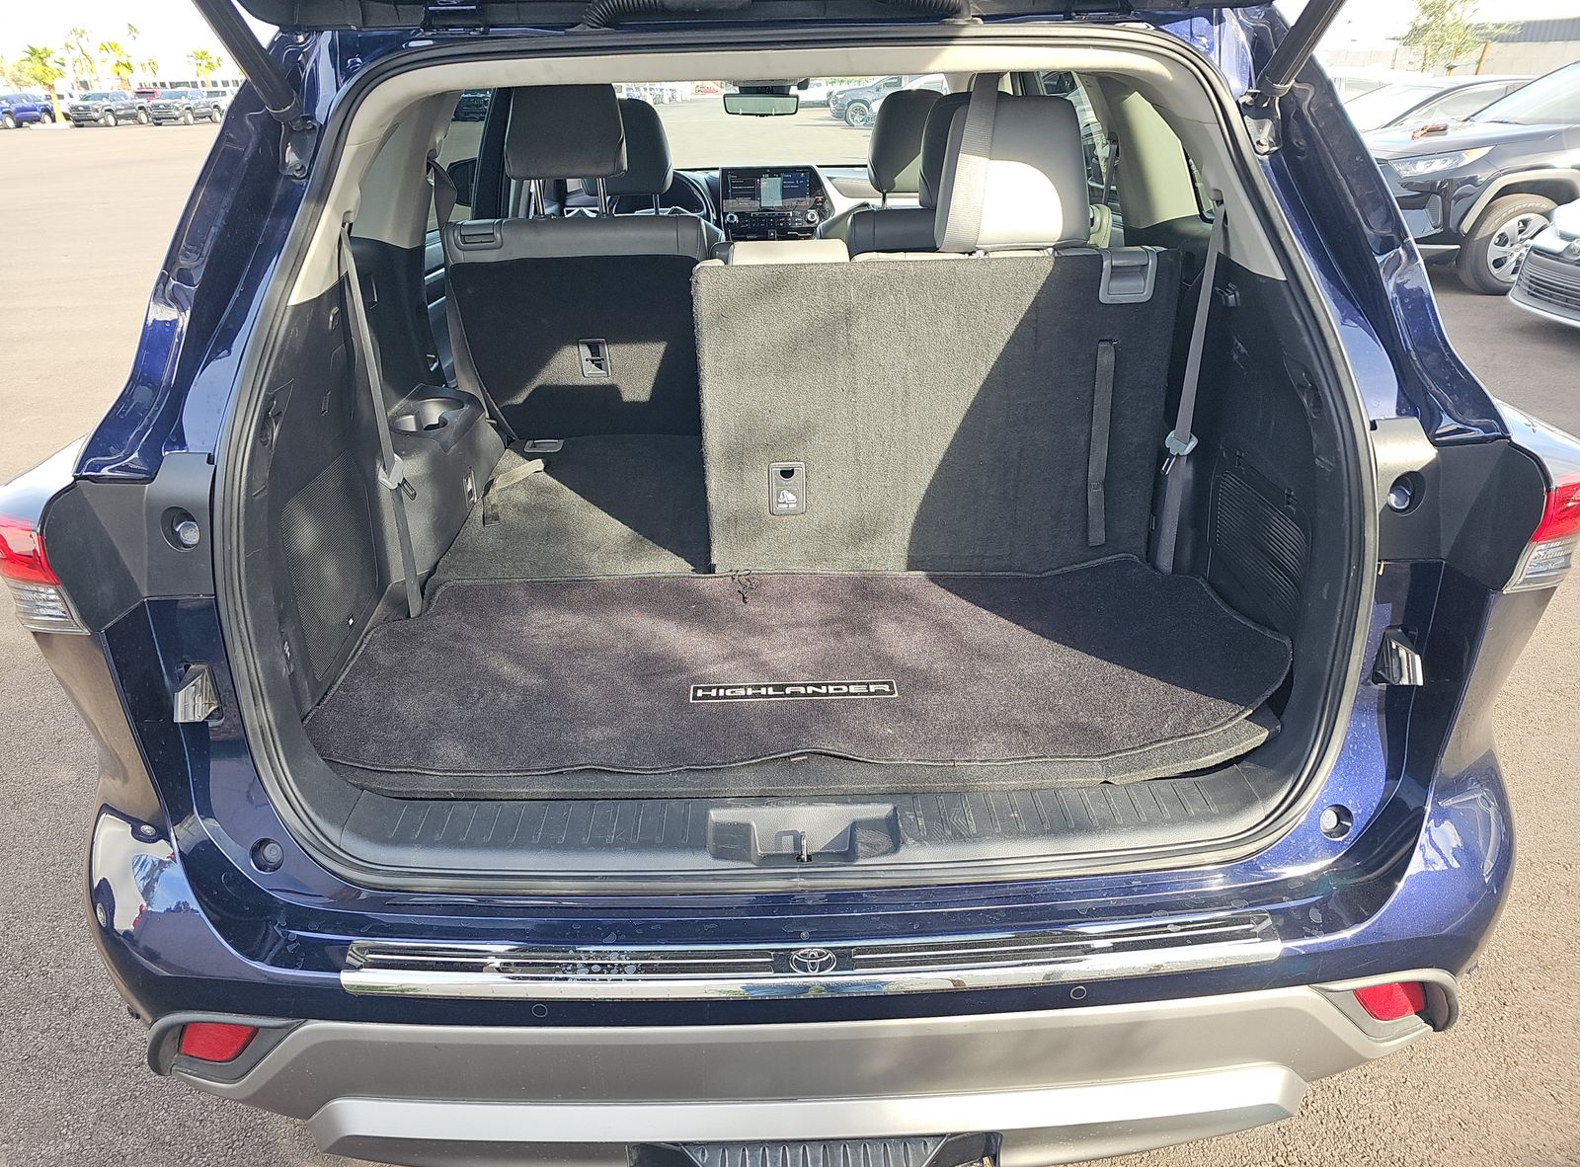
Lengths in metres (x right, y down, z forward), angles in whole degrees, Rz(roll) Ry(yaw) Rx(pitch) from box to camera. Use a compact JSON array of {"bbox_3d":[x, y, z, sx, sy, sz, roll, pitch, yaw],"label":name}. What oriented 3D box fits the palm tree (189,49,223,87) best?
[{"bbox_3d":[-46.369,-40.391,84.543,2.800,4.810,2.800,-2,26,-1],"label":"palm tree"}]

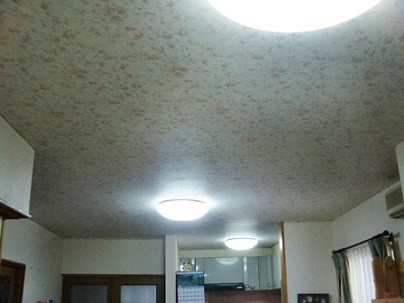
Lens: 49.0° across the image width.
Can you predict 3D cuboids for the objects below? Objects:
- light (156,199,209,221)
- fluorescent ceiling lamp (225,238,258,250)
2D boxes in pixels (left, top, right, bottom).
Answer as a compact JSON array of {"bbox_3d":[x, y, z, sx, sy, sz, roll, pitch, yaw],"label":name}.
[{"bbox_3d":[-0.209,0.667,4.880,0.580,0.165,0.580,0,-20,-2],"label":"light"},{"bbox_3d":[0.668,1.590,7.520,0.565,0.165,0.565,0,-20,-2],"label":"fluorescent ceiling lamp"}]

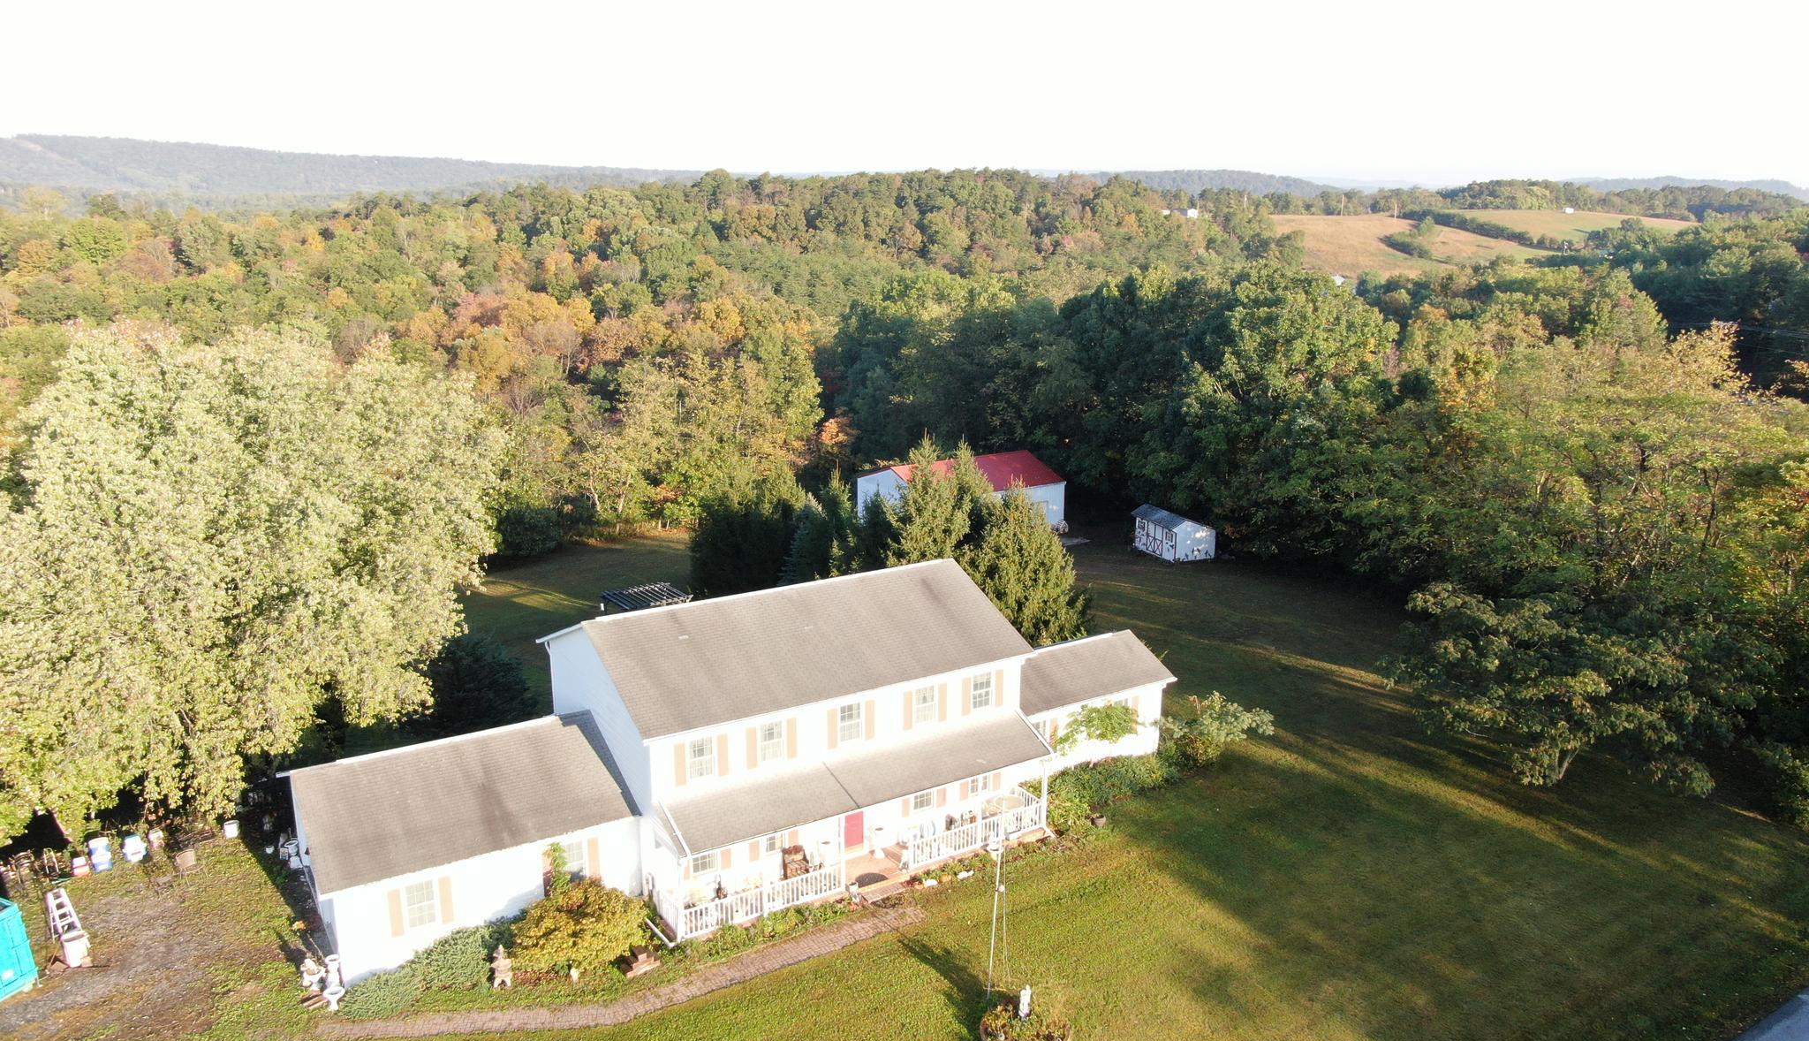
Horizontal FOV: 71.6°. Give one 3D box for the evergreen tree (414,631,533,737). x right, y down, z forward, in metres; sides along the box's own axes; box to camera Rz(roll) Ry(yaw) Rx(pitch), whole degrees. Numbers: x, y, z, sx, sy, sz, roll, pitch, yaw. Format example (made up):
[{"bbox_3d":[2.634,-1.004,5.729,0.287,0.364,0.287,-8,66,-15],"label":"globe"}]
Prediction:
[{"bbox_3d":[-15.765,6.492,46.612,4.500,5.000,4.500,-8,17,-32],"label":"evergreen tree"}]

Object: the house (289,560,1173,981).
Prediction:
[{"bbox_3d":[-4.222,6.281,40.770,28.080,7.740,11.190,-8,17,-32],"label":"house"}]

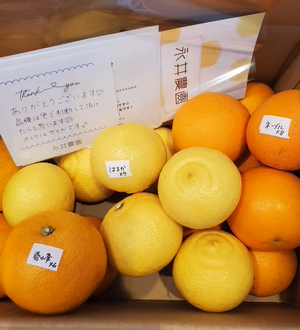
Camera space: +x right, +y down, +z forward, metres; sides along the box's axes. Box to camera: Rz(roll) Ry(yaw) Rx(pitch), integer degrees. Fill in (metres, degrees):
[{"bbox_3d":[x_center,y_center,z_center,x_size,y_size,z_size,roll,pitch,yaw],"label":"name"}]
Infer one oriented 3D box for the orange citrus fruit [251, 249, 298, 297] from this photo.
[{"bbox_3d":[0.136,0.120,0.364,0.078,0.077,0.076,0,71,3],"label":"orange citrus fruit"}]

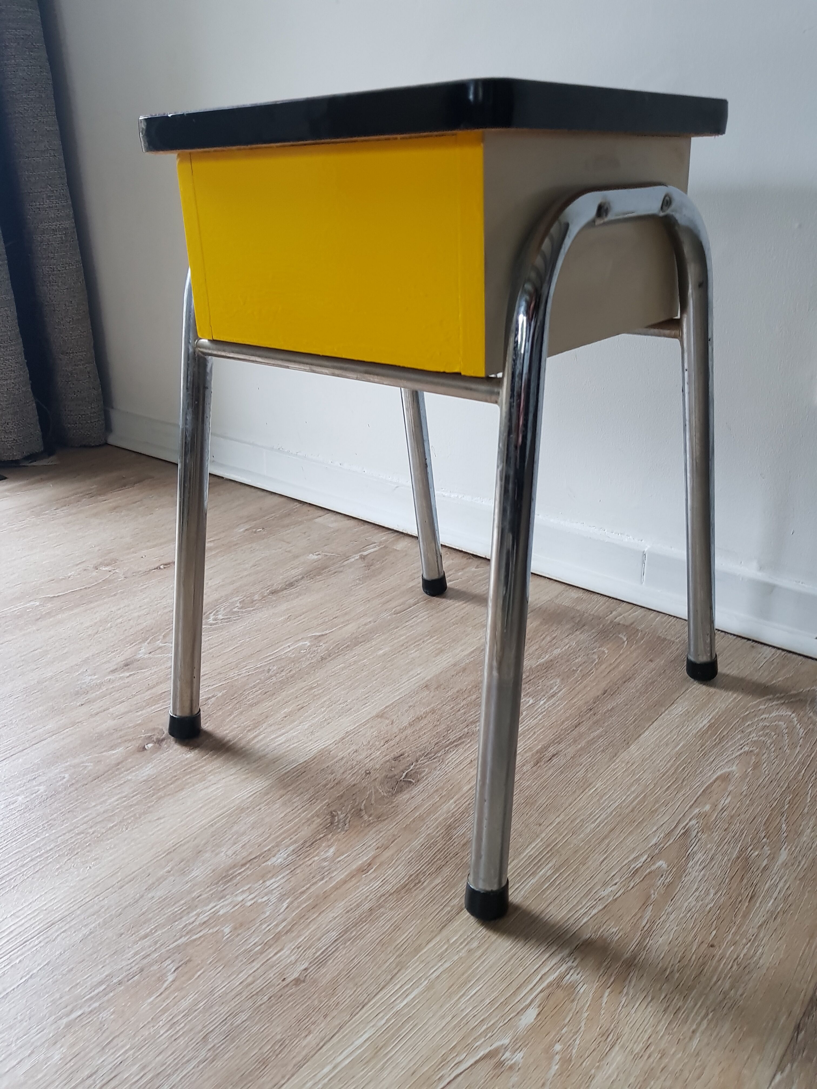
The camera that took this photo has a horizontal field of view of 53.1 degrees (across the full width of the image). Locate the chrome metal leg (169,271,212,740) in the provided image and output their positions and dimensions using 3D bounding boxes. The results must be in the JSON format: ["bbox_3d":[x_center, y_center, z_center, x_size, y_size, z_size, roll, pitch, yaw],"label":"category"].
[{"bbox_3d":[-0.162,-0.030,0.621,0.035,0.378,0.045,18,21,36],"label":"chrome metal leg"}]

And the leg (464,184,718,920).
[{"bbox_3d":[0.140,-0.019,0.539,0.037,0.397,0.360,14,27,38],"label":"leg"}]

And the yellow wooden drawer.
[{"bbox_3d":[0.025,-0.207,0.555,0.234,0.118,0.250,17,31,36],"label":"yellow wooden drawer"}]

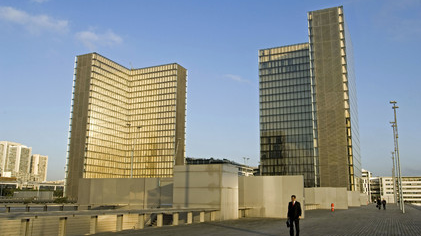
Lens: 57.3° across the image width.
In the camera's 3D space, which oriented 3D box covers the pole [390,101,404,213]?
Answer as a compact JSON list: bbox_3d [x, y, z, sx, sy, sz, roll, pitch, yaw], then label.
[{"bbox_3d":[24.005,4.808,49.284,0.850,14.252,0.500,-5,-13,24],"label":"pole"}]

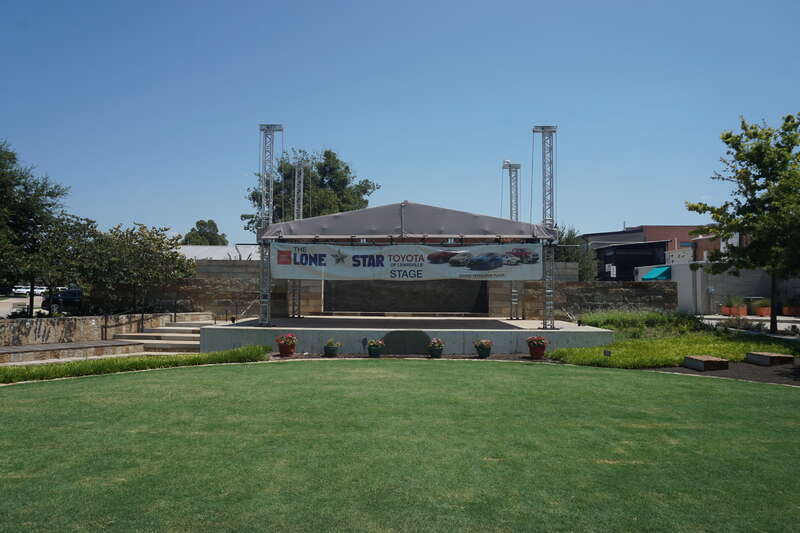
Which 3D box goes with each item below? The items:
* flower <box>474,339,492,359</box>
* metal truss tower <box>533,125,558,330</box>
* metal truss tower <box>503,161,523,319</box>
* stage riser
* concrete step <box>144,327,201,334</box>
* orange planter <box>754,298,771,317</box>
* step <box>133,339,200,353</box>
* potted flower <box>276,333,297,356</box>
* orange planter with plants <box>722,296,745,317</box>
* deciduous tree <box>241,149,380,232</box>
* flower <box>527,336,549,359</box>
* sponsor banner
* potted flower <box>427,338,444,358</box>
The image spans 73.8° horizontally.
[{"bbox_3d":[2.640,2.564,16.753,0.585,0.611,0.585,1,-3,0],"label":"flower"},{"bbox_3d":[5.344,-1.433,19.188,0.780,7.300,0.650,1,-3,0],"label":"metal truss tower"},{"bbox_3d":[4.920,-1.171,23.152,0.800,6.874,0.750,0,-2,-1],"label":"metal truss tower"},{"bbox_3d":[0.202,2.511,18.035,13.486,0.785,1.200,1,-3,0],"label":"stage riser"},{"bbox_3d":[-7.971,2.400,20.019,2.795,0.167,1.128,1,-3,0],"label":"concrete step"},{"bbox_3d":[23.832,2.672,35.024,0.750,1.130,0.650,0,-3,20],"label":"orange planter"},{"bbox_3d":[-7.635,2.601,17.290,2.050,0.263,0.950,0,-2,-1],"label":"step"},{"bbox_3d":[-3.453,2.374,16.114,0.660,0.697,0.600,0,-2,-1],"label":"potted flower"},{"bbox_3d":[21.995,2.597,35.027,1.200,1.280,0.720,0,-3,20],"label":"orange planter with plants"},{"bbox_3d":[-6.113,-2.383,37.006,9.600,11.570,9.300,0,-2,-1],"label":"deciduous tree"},{"bbox_3d":[4.165,2.453,16.150,0.620,0.664,0.580,0,-2,-1],"label":"flower"},{"bbox_3d":[0.215,-0.122,17.673,9.020,1.218,0.060,0,-2,-1],"label":"sponsor banner"},{"bbox_3d":[1.134,2.547,16.760,0.569,0.617,0.569,1,-3,0],"label":"potted flower"}]

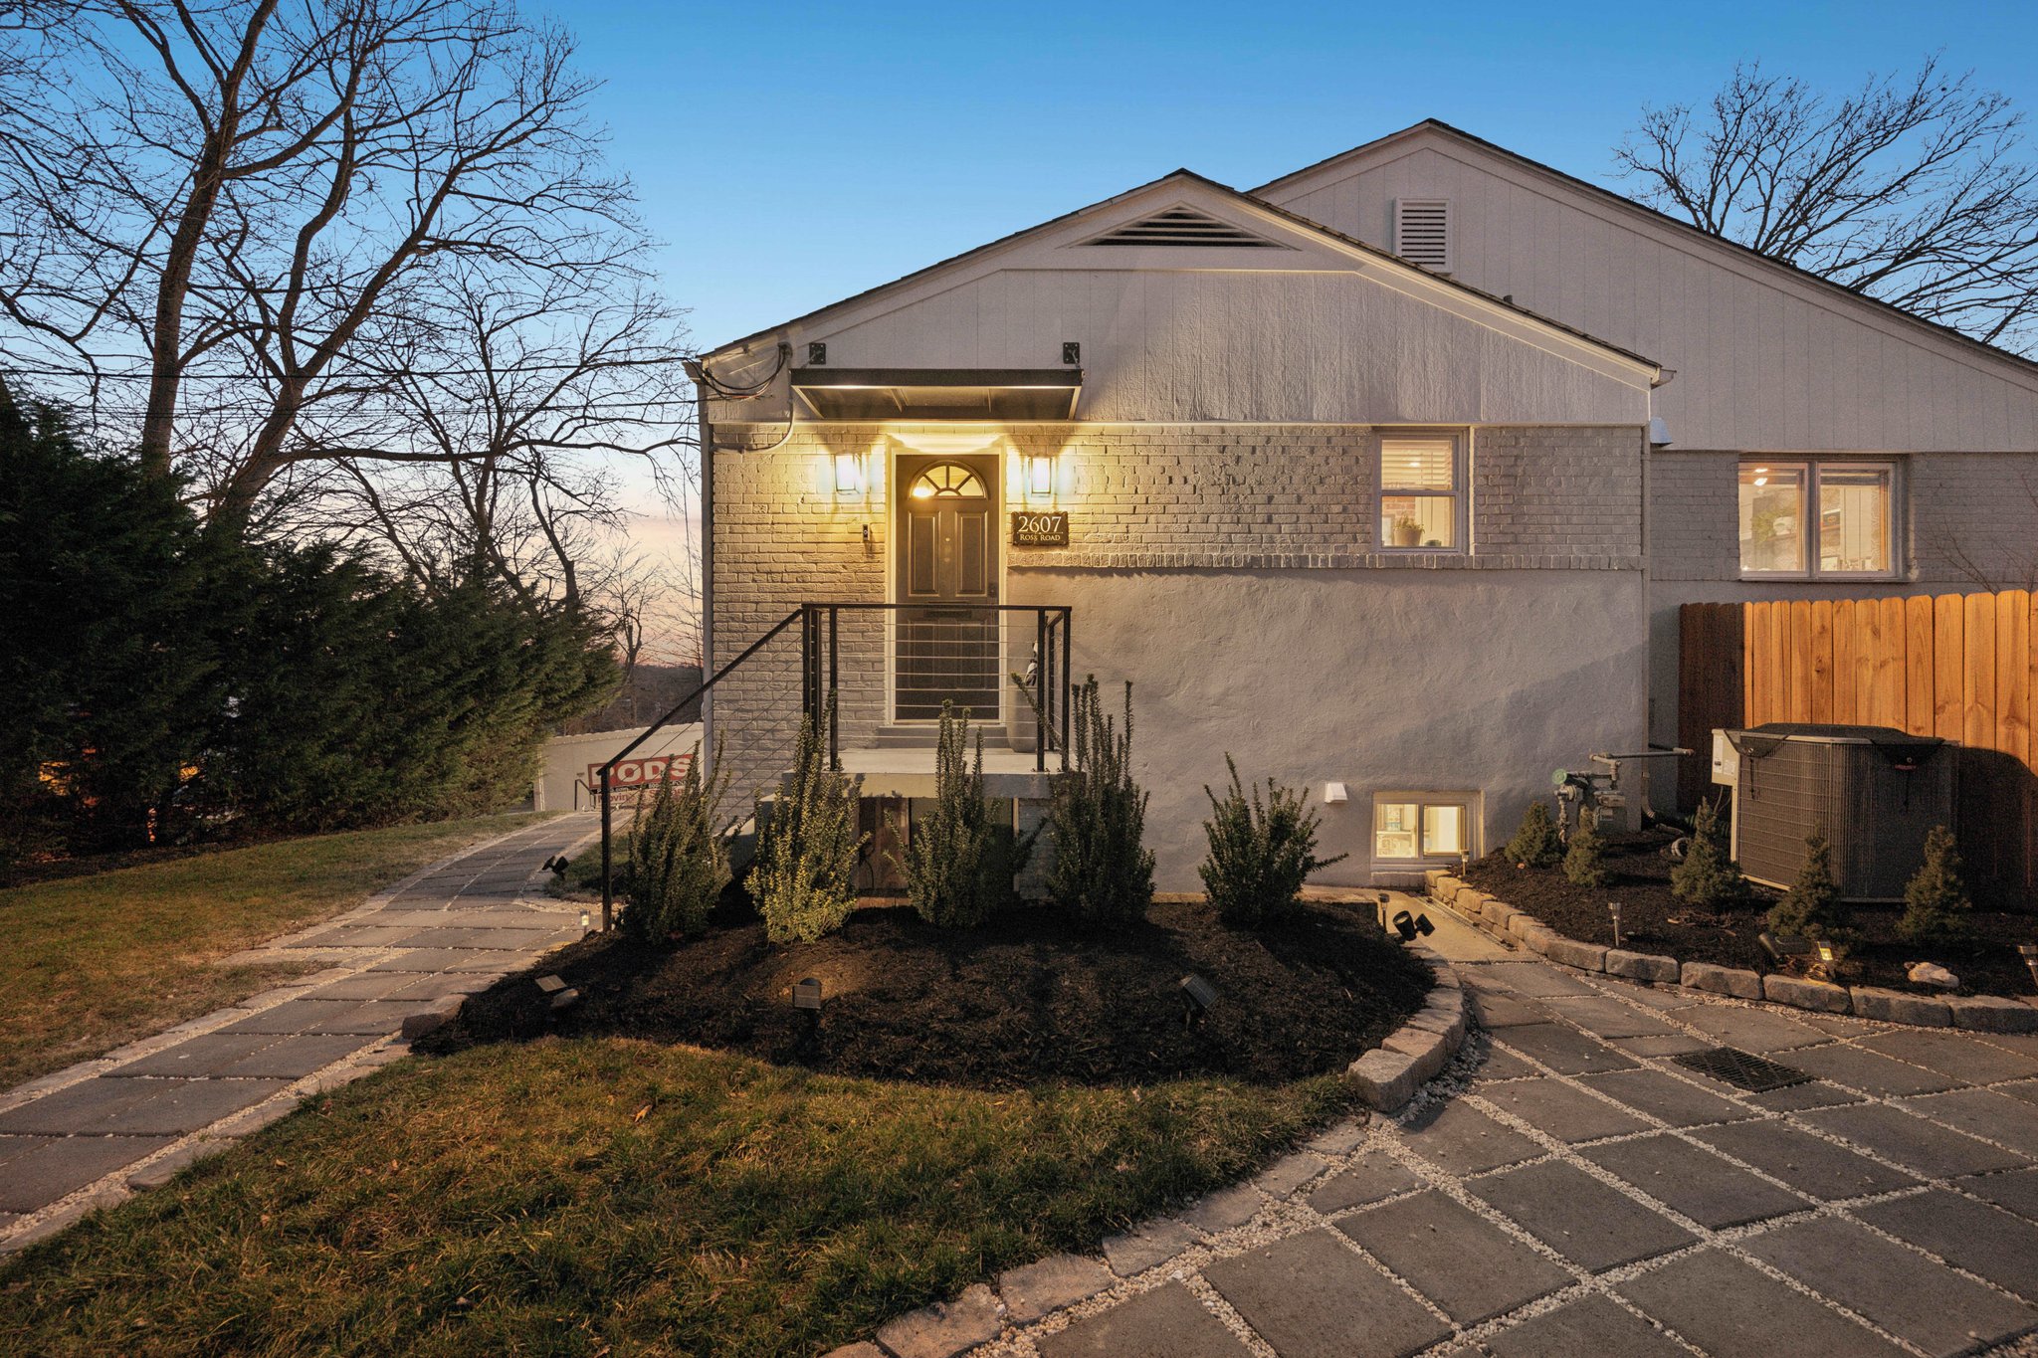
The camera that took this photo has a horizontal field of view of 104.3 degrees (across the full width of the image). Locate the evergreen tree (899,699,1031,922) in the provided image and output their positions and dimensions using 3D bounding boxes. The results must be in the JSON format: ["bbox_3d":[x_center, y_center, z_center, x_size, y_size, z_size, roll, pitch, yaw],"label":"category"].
[{"bbox_3d":[-0.270,0.710,4.200,0.660,1.170,0.580,0,0,0],"label":"evergreen tree"}]

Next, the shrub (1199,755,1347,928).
[{"bbox_3d":[1.430,0.930,4.500,0.760,0.960,0.680,0,0,0],"label":"shrub"}]

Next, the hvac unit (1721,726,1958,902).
[{"bbox_3d":[5.600,0.890,5.470,0.880,1.100,0.750,0,0,0],"label":"hvac unit"}]

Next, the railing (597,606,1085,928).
[{"bbox_3d":[-1.040,0.500,5.150,2.680,1.860,1.400,0,0,0],"label":"railing"}]

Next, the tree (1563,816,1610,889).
[{"bbox_3d":[3.790,1.150,5.300,0.270,0.480,0.270,0,0,0],"label":"tree"}]

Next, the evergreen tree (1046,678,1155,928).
[{"bbox_3d":[0.435,0.665,4.300,0.580,1.310,0.550,0,0,0],"label":"evergreen tree"}]

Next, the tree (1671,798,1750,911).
[{"bbox_3d":[4.330,1.080,4.960,0.400,0.690,0.400,0,0,0],"label":"tree"}]

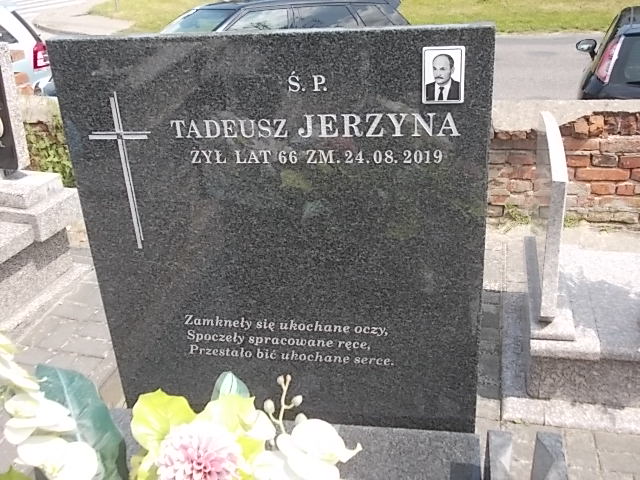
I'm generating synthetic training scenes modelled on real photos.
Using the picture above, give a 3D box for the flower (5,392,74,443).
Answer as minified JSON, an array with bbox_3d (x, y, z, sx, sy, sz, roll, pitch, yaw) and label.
[{"bbox_3d":[-0.394,0.252,0.990,0.092,0.060,0.060,6,26,20],"label":"flower"}]

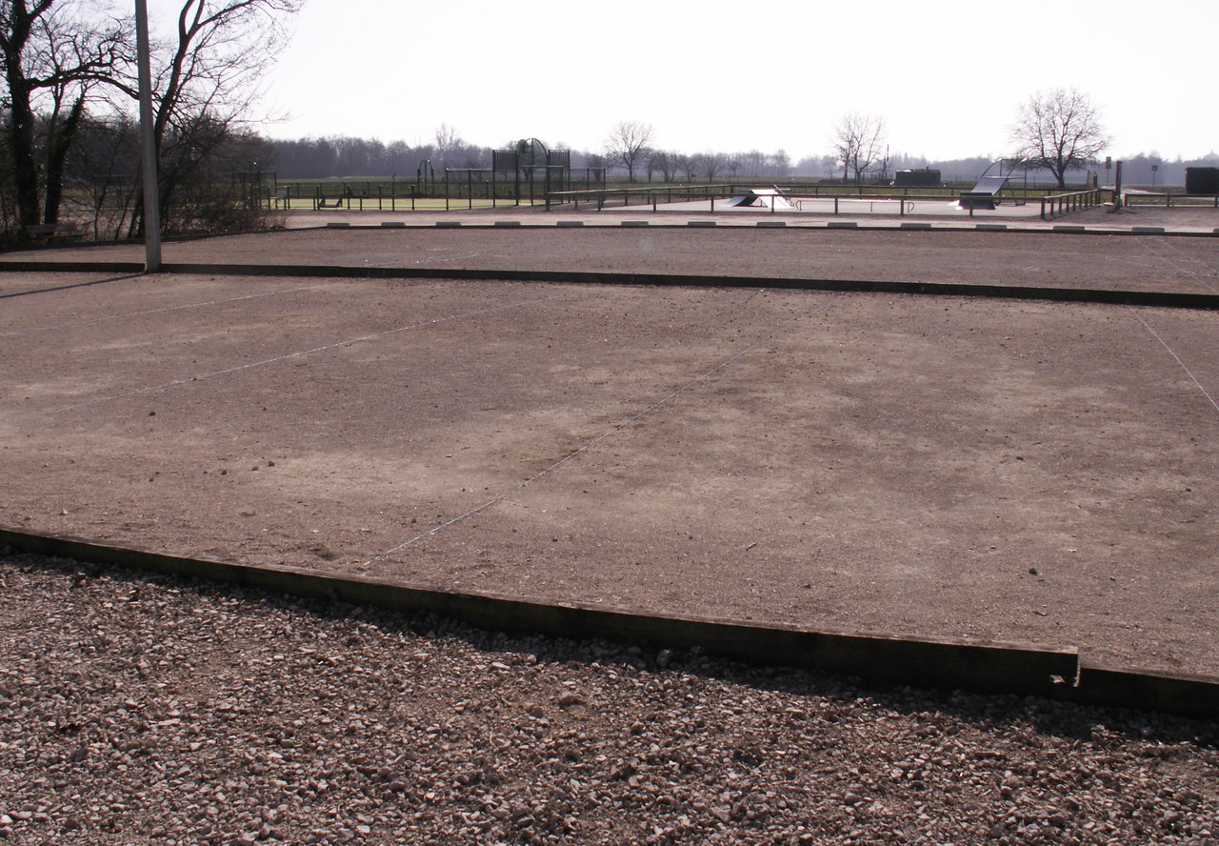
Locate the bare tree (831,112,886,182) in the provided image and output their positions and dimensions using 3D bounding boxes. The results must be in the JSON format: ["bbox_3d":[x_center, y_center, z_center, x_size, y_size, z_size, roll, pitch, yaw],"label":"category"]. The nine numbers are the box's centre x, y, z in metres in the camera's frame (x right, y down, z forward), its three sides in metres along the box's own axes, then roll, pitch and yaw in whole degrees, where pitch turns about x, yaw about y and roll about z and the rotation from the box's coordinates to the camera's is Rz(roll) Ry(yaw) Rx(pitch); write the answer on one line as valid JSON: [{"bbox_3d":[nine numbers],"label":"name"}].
[{"bbox_3d":[44.372,-48.919,219.606,9.544,12.255,9.544,0,11,0],"label":"bare tree"}]

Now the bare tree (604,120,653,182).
[{"bbox_3d":[3.172,-44.069,200.232,7.803,9.822,7.803,0,11,0],"label":"bare tree"}]

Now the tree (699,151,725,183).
[{"bbox_3d":[16.672,-41.633,200.710,3.911,5.162,3.911,0,11,0],"label":"tree"}]

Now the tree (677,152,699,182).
[{"bbox_3d":[12.795,-41.598,200.722,3.610,4.632,3.610,0,11,0],"label":"tree"}]

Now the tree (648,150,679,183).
[{"bbox_3d":[8.761,-41.783,200.689,4.813,5.465,4.813,0,11,0],"label":"tree"}]

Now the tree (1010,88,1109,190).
[{"bbox_3d":[55.143,-34.758,151.039,11.767,12.110,11.767,0,11,0],"label":"tree"}]

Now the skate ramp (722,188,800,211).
[{"bbox_3d":[7.640,-11.512,62.959,3.900,1.060,2.600,2,12,10],"label":"skate ramp"}]

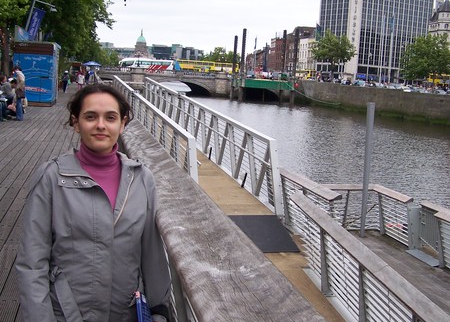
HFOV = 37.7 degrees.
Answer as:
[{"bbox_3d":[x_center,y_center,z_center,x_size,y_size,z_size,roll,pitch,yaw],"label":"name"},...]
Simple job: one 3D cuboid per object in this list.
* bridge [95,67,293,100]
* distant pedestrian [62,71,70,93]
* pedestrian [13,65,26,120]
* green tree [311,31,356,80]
[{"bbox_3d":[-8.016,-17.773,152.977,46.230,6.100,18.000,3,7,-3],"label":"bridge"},{"bbox_3d":[-12.057,-6.030,50.245,0.520,1.680,0.420,2,7,-8],"label":"distant pedestrian"},{"bbox_3d":[-6.562,-2.152,21.039,0.370,1.720,0.480,3,7,0],"label":"pedestrian"},{"bbox_3d":[24.154,-23.592,148.000,9.200,11.800,9.200,3,7,0],"label":"green tree"}]

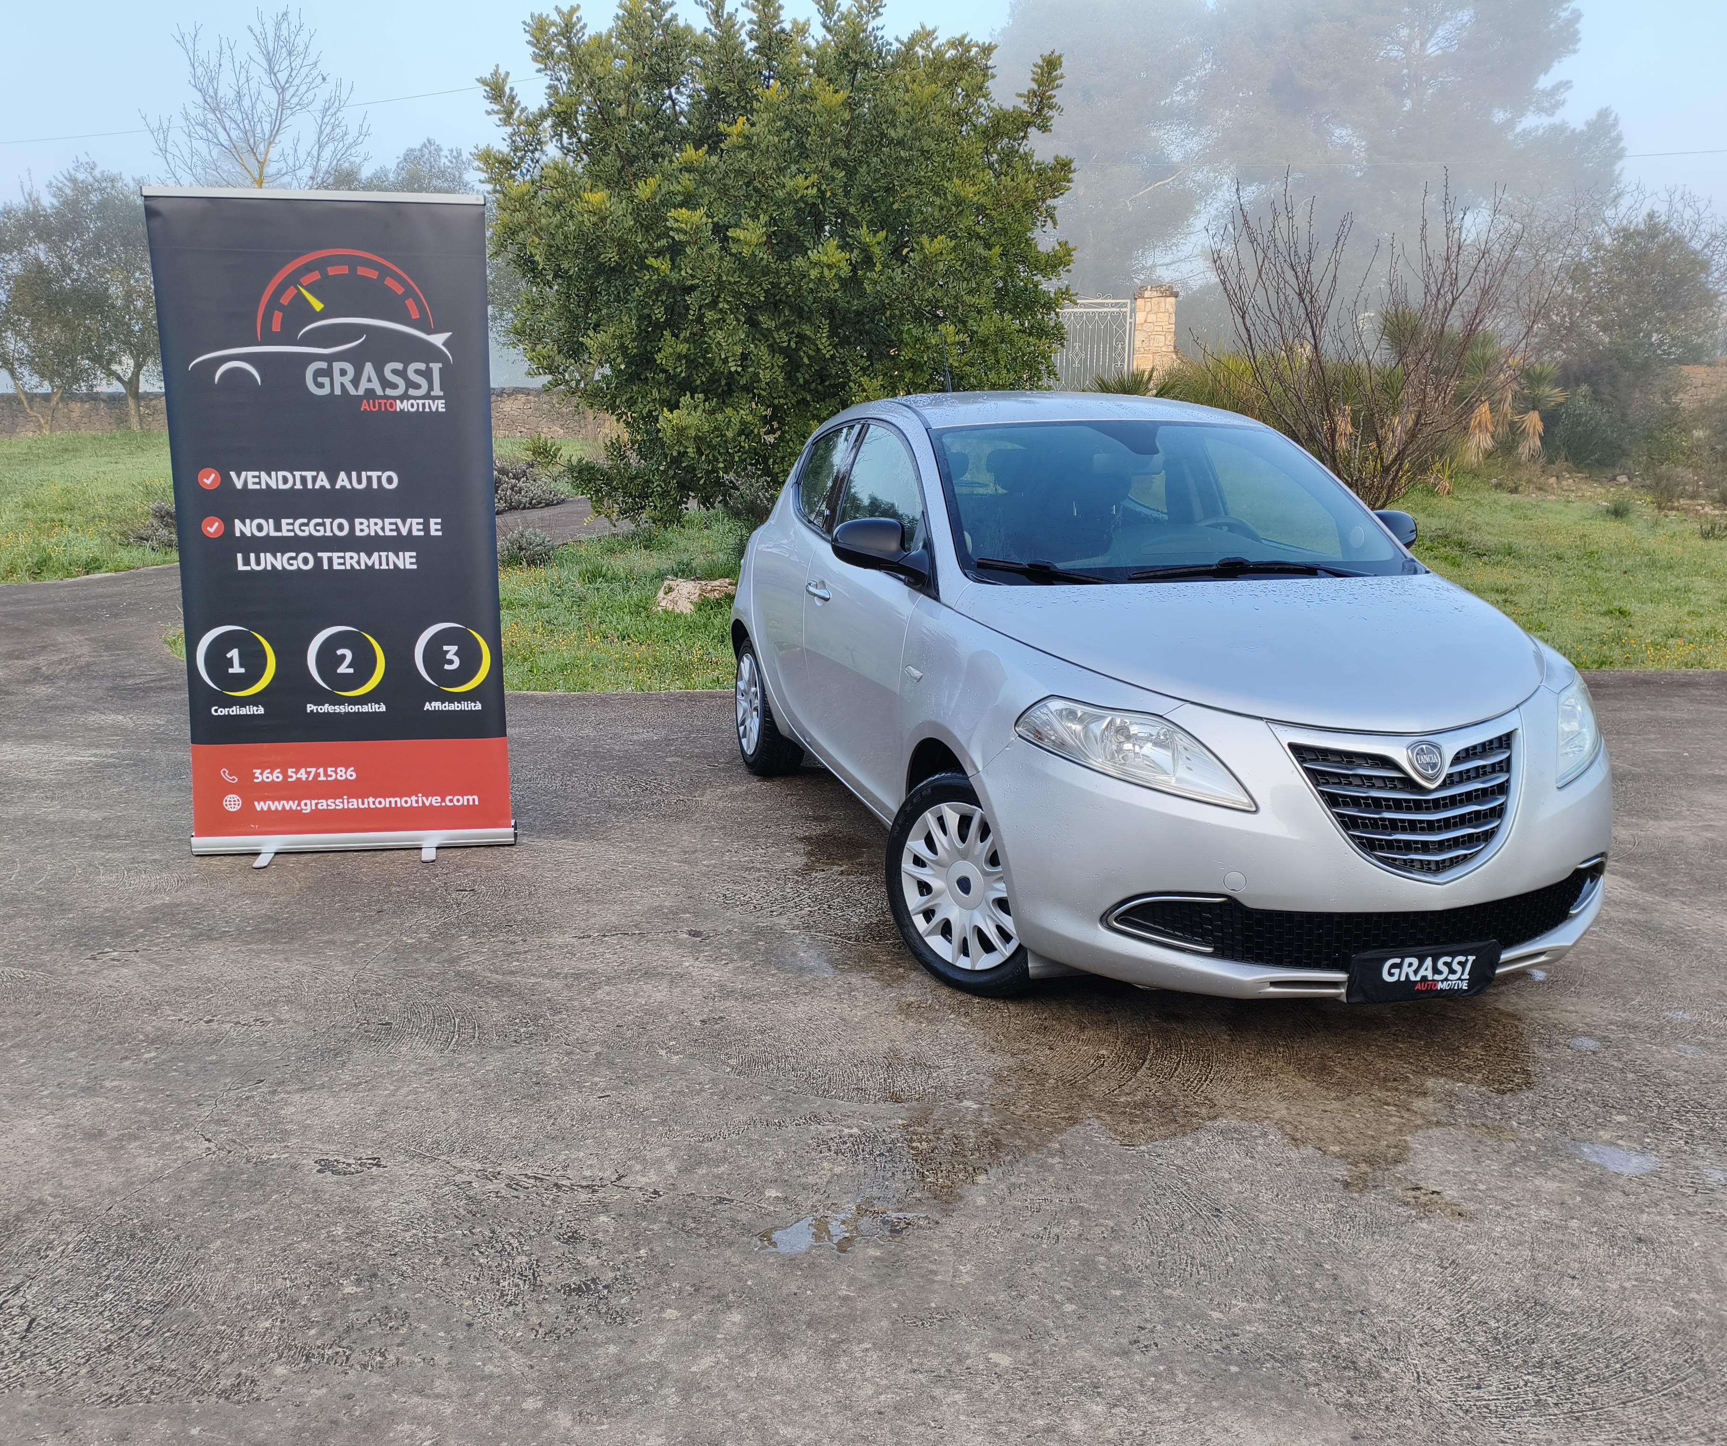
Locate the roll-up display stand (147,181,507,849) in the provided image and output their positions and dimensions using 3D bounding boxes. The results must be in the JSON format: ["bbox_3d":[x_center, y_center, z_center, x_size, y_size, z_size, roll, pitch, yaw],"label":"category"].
[{"bbox_3d":[-1.715,-0.587,4.700,1.030,2.100,0.320,-2,13,-8],"label":"roll-up display stand"}]

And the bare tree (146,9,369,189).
[{"bbox_3d":[-10.048,-7.988,24.000,3.695,7.714,3.600,0,12,0],"label":"bare tree"}]

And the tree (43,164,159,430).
[{"bbox_3d":[-18.704,-10.872,37.000,4.503,6.850,4.300,0,12,0],"label":"tree"}]

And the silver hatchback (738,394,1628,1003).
[{"bbox_3d":[0.685,-0.325,4.885,1.760,1.520,3.840,-4,13,-17],"label":"silver hatchback"}]

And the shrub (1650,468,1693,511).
[{"bbox_3d":[10.872,-3.154,19.500,0.588,0.568,0.600,0,12,0],"label":"shrub"}]

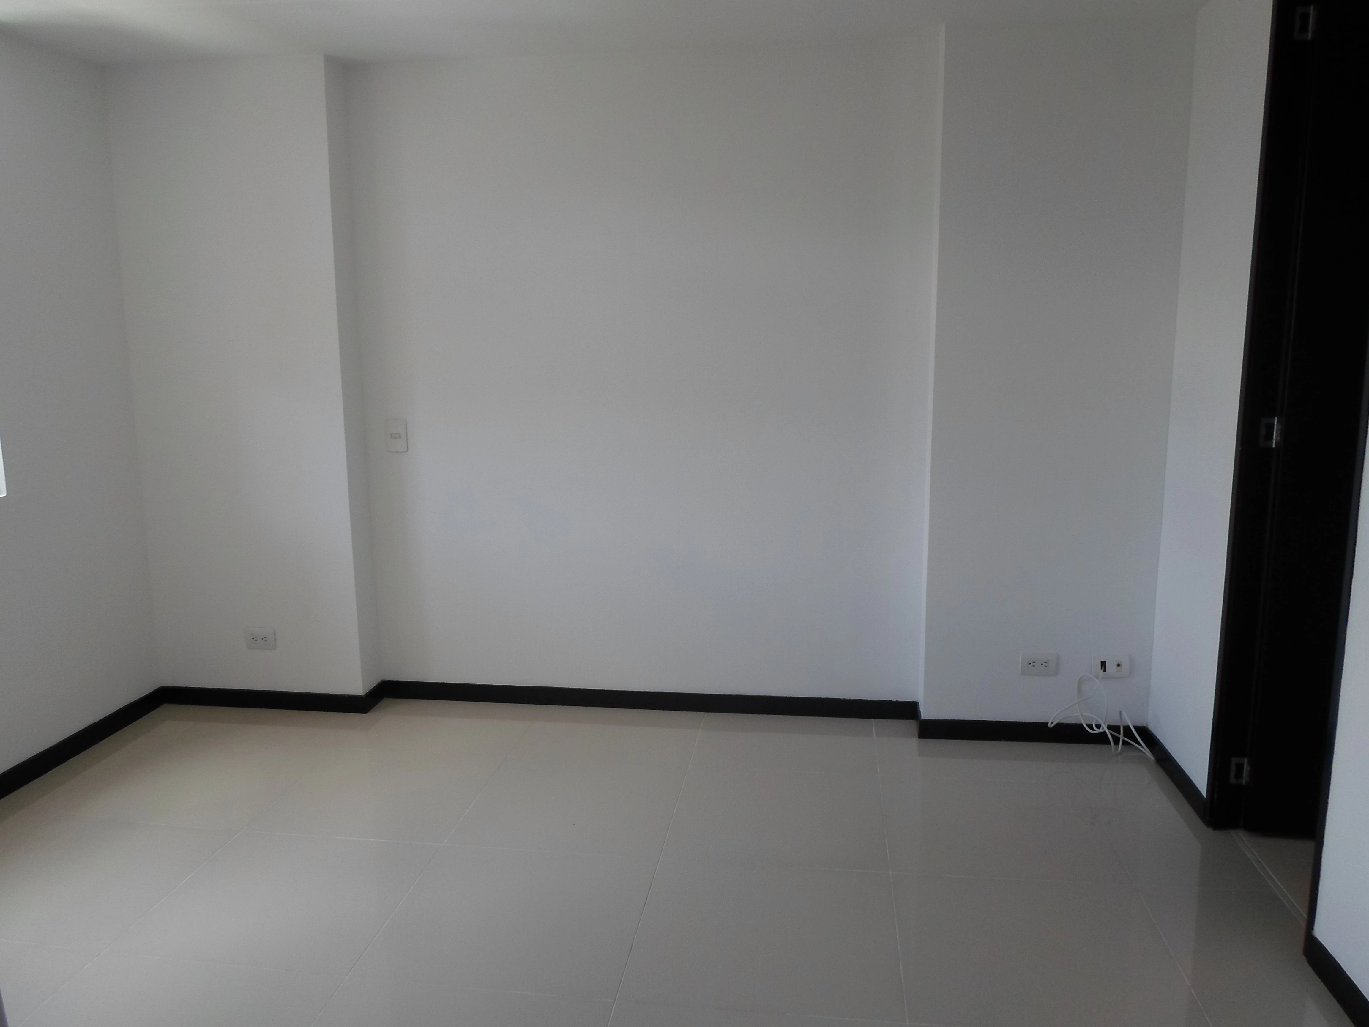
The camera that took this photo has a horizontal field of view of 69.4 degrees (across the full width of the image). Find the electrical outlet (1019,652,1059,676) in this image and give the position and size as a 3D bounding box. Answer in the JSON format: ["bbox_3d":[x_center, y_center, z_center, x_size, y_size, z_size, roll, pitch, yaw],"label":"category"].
[{"bbox_3d":[1.188,0.506,3.309,0.120,0.077,0.012,1,10,8],"label":"electrical outlet"}]

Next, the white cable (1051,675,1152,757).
[{"bbox_3d":[1.368,0.670,3.247,0.320,0.275,0.140,1,10,8],"label":"white cable"}]

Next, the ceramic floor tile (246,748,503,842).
[{"bbox_3d":[-0.923,0.867,3.074,0.602,0.010,0.592,1,10,8],"label":"ceramic floor tile"}]

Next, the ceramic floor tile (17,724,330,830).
[{"bbox_3d":[-1.552,0.857,3.161,0.640,0.010,0.592,1,10,8],"label":"ceramic floor tile"}]

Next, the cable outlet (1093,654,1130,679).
[{"bbox_3d":[1.415,0.506,3.276,0.120,0.077,0.012,1,10,8],"label":"cable outlet"}]

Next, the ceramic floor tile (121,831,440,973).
[{"bbox_3d":[-1.003,0.969,2.506,0.602,0.010,0.592,1,10,8],"label":"ceramic floor tile"}]

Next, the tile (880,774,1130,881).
[{"bbox_3d":[0.877,0.895,2.825,0.602,0.010,0.592,1,10,8],"label":"tile"}]

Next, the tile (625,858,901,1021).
[{"bbox_3d":[0.197,0.988,2.340,0.602,0.010,0.592,1,10,8],"label":"tile"}]

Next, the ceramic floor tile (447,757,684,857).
[{"bbox_3d":[-0.323,0.876,2.991,0.602,0.010,0.592,1,10,8],"label":"ceramic floor tile"}]

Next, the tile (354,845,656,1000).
[{"bbox_3d":[-0.403,0.979,2.423,0.602,0.010,0.592,1,10,8],"label":"tile"}]

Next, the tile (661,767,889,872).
[{"bbox_3d":[0.277,0.886,2.908,0.602,0.010,0.592,1,10,8],"label":"tile"}]

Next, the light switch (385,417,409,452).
[{"bbox_3d":[-1.072,-0.289,3.680,0.078,0.120,0.012,1,10,8],"label":"light switch"}]

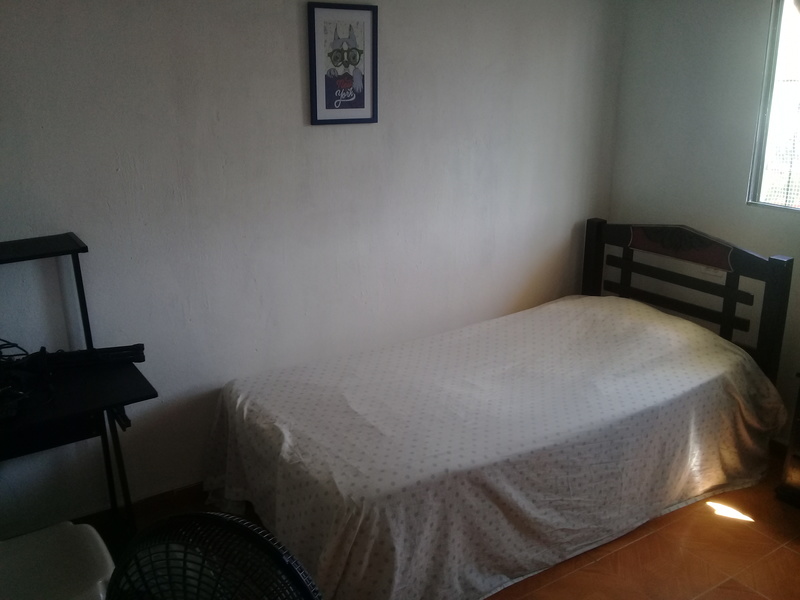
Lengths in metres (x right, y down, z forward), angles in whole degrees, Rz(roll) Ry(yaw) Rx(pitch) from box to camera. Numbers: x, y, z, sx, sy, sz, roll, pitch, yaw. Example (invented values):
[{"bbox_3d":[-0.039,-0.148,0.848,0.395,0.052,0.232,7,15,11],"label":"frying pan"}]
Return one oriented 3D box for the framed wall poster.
[{"bbox_3d":[-0.208,-0.884,2.704,0.288,0.427,0.020,-11,21,-31],"label":"framed wall poster"}]

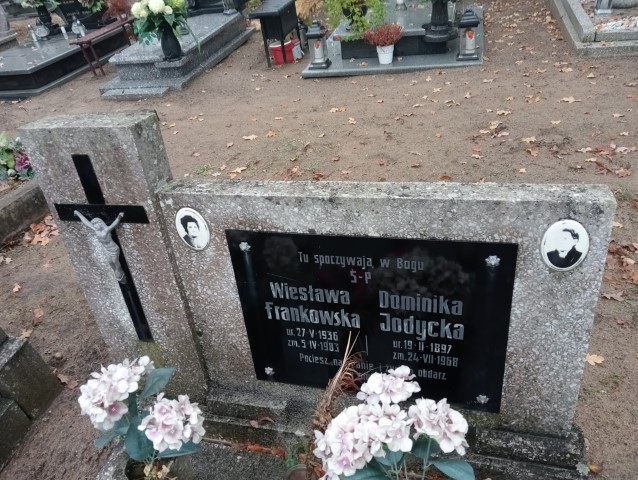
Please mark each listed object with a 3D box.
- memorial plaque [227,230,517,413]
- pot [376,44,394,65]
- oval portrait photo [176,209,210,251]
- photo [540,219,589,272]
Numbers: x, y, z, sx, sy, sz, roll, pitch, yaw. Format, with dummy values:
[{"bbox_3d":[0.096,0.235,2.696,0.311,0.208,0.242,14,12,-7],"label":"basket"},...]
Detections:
[{"bbox_3d":[0.114,0.194,1.232,0.635,0.475,0.020,3,31,17],"label":"memorial plaque"},{"bbox_3d":[0.665,-1.847,5.150,0.172,0.165,0.172,-2,30,8],"label":"pot"},{"bbox_3d":[-0.301,-0.025,1.236,0.087,0.118,0.012,3,31,17],"label":"oval portrait photo"},{"bbox_3d":[0.476,0.013,1.002,0.086,0.118,0.012,3,31,17],"label":"photo"}]

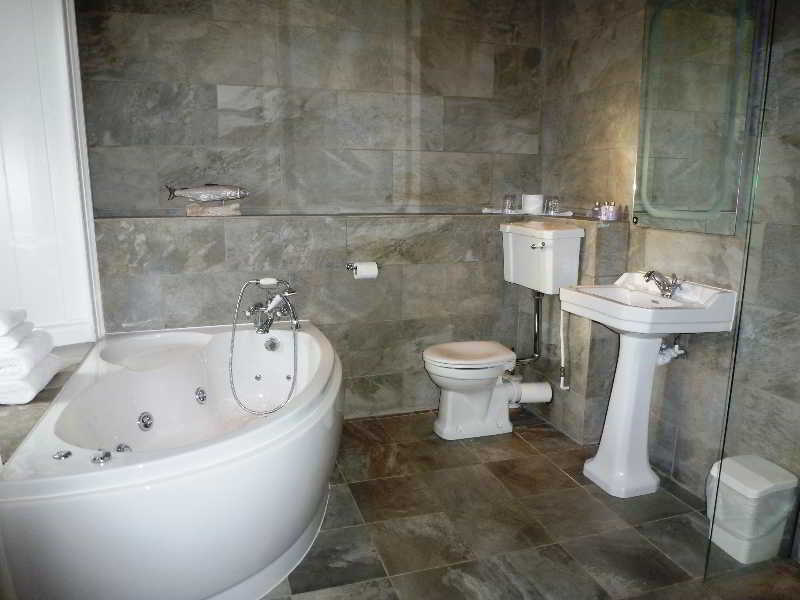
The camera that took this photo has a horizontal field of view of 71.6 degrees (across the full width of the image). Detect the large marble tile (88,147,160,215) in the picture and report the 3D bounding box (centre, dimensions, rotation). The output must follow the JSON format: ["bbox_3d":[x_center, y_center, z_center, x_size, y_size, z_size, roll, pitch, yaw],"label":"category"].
[{"bbox_3d":[-1.334,-0.591,2.695,0.309,0.300,0.012,-3,10,-16],"label":"large marble tile"}]

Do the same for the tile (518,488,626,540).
[{"bbox_3d":[0.655,0.821,2.126,0.308,0.015,0.302,-3,10,-16],"label":"tile"}]

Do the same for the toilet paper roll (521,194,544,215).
[{"bbox_3d":[0.751,-0.540,3.139,0.113,0.105,0.113,-3,11,-17],"label":"toilet paper roll"}]

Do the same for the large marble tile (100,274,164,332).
[{"bbox_3d":[-1.262,0.033,2.618,0.255,0.302,0.012,-3,10,-16],"label":"large marble tile"}]

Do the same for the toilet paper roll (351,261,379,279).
[{"bbox_3d":[-0.171,-0.153,2.837,0.113,0.090,0.090,-3,10,-16],"label":"toilet paper roll"}]

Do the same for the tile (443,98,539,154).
[{"bbox_3d":[0.520,-0.988,3.160,0.597,0.298,0.012,-3,11,-17],"label":"tile"}]

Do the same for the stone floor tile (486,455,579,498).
[{"bbox_3d":[0.571,0.770,2.417,0.305,0.015,0.302,-3,10,-16],"label":"stone floor tile"}]

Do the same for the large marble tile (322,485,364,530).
[{"bbox_3d":[-0.318,0.818,2.165,0.300,0.015,0.302,-3,10,-16],"label":"large marble tile"}]

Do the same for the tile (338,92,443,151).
[{"bbox_3d":[-0.041,-0.961,3.019,0.595,0.302,0.012,-3,10,-16],"label":"tile"}]

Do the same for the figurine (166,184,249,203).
[{"bbox_3d":[-0.939,-0.522,2.717,0.381,0.084,0.050,-3,10,-16],"label":"figurine"}]

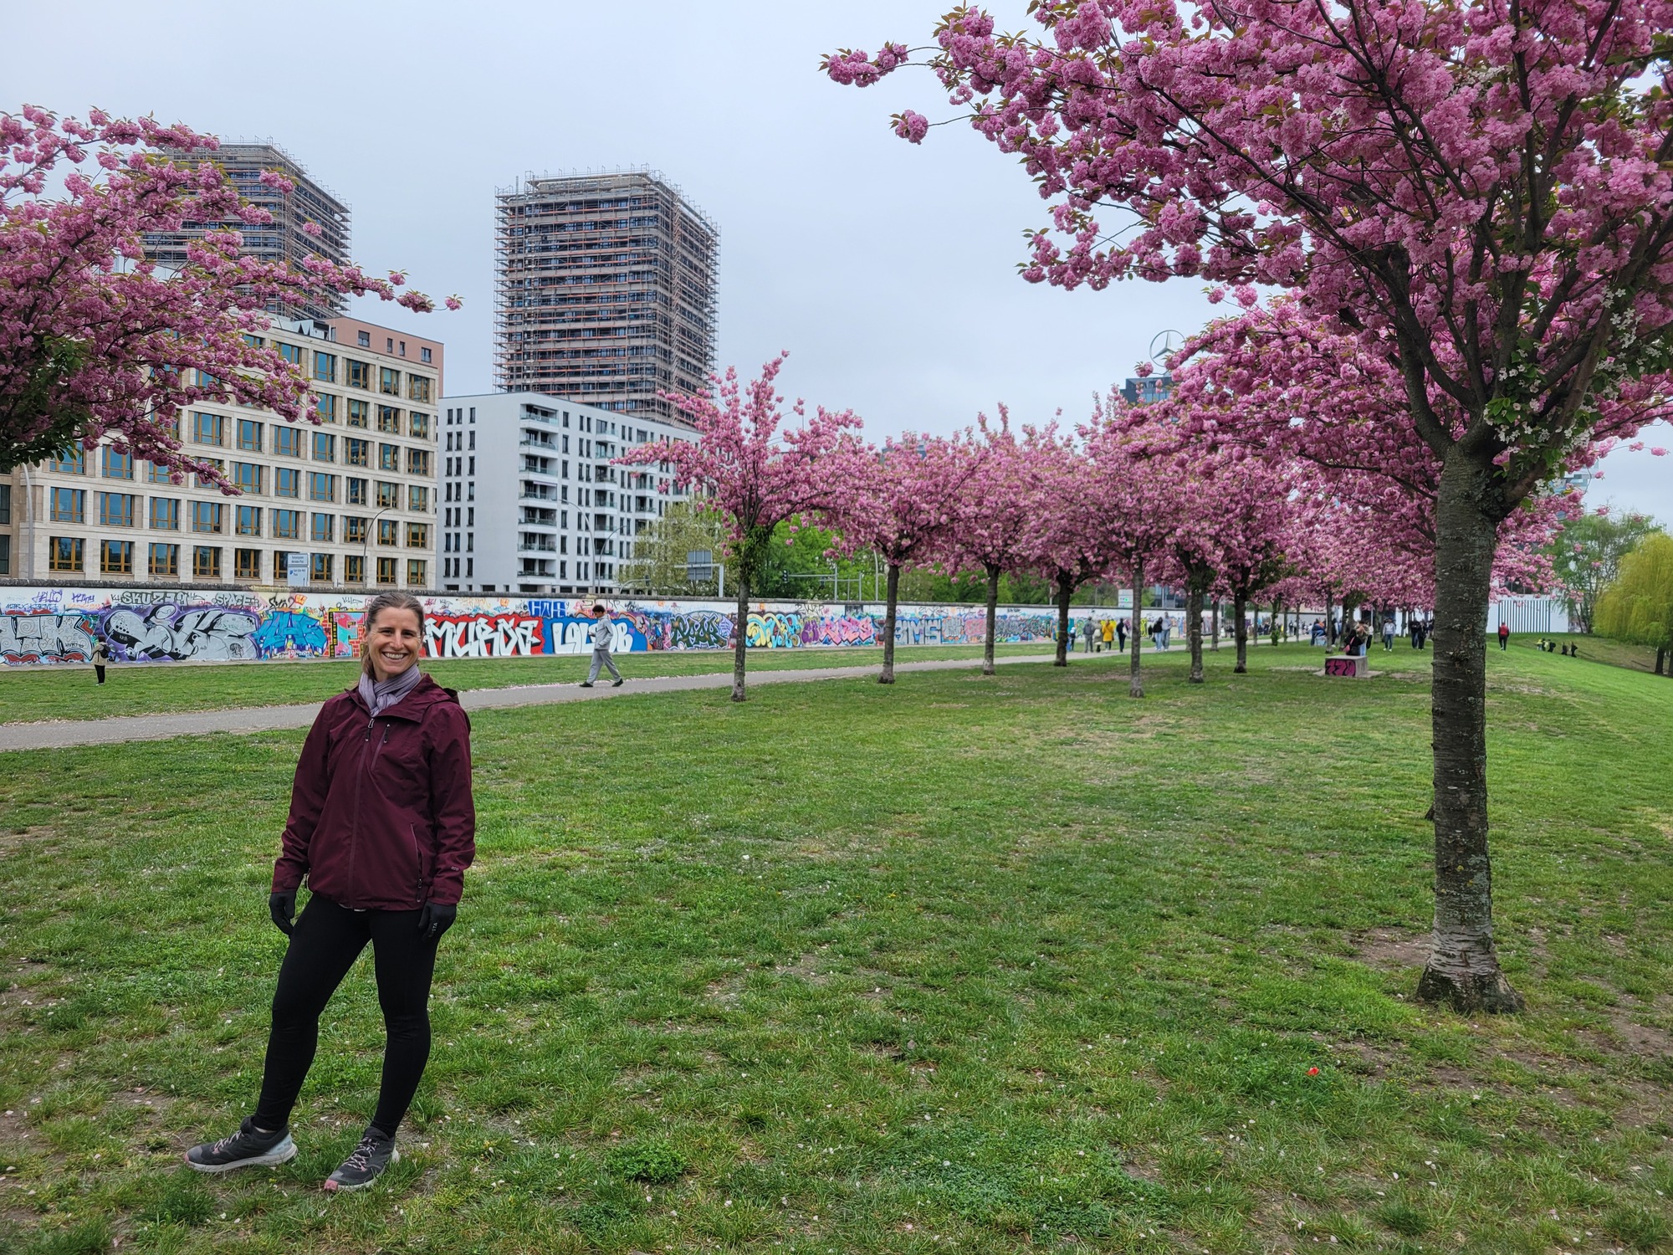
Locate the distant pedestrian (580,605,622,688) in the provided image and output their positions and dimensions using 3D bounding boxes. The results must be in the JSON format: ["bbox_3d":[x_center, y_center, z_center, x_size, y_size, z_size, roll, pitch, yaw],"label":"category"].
[{"bbox_3d":[-4.817,0.389,25.800,0.920,1.710,0.520,1,1,-20],"label":"distant pedestrian"}]

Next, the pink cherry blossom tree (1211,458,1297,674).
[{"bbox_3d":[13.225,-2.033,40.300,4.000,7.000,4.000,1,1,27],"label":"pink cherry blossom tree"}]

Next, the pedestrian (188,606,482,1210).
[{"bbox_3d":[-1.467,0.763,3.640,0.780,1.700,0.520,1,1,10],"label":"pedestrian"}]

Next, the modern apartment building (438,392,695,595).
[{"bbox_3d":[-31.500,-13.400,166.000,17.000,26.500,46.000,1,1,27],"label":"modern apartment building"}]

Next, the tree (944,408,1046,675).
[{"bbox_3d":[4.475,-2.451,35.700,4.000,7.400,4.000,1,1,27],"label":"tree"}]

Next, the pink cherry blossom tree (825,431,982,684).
[{"bbox_3d":[1.477,-1.679,29.900,4.200,6.000,4.200,1,1,0],"label":"pink cherry blossom tree"}]

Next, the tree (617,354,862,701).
[{"bbox_3d":[-1.804,-1.890,23.600,4.600,6.500,4.600,1,1,0],"label":"tree"}]

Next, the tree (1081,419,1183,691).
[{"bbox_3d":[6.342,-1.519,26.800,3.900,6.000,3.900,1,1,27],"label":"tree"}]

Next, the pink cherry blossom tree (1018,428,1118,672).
[{"bbox_3d":[7.674,-2.630,41.800,4.100,7.800,4.100,1,1,27],"label":"pink cherry blossom tree"}]

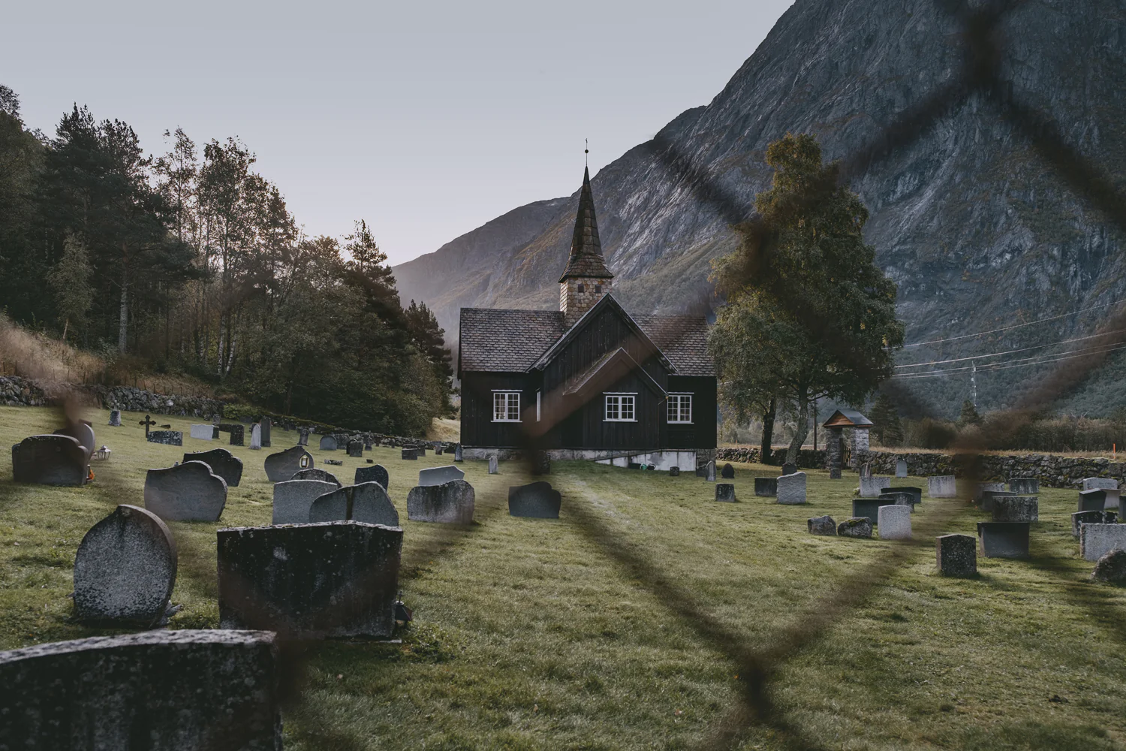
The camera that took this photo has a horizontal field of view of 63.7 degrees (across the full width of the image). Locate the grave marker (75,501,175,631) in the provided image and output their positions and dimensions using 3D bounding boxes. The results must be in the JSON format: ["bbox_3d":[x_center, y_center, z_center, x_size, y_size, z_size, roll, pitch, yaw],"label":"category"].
[{"bbox_3d":[-2.697,1.165,5.600,0.536,0.711,0.130,1,-3,-11],"label":"grave marker"}]

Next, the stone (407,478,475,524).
[{"bbox_3d":[-1.787,1.858,13.400,0.968,0.632,0.200,0,-4,0],"label":"stone"}]

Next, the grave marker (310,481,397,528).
[{"bbox_3d":[-2.695,1.682,11.780,1.135,0.619,0.160,0,-4,0],"label":"grave marker"}]

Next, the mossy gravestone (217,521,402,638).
[{"bbox_3d":[-1.574,1.279,5.687,1.110,0.720,0.175,1,-3,-7],"label":"mossy gravestone"}]

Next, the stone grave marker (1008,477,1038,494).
[{"bbox_3d":[14.231,3.408,28.090,0.896,0.503,0.180,0,-4,0],"label":"stone grave marker"}]

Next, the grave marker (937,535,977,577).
[{"bbox_3d":[5.842,2.666,13.475,0.540,0.610,0.150,1,-3,-5],"label":"grave marker"}]

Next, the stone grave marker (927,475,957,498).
[{"bbox_3d":[11.719,3.440,28.070,0.880,0.680,0.140,1,-3,-5],"label":"stone grave marker"}]

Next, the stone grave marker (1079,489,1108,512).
[{"bbox_3d":[12.899,3.095,22.085,0.597,0.651,0.170,0,-4,0],"label":"stone grave marker"}]

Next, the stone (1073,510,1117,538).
[{"bbox_3d":[10.706,2.994,18.290,0.847,0.556,0.180,0,-4,0],"label":"stone"}]

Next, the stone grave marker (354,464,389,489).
[{"bbox_3d":[-3.630,1.977,17.265,0.630,0.560,0.130,1,-3,-5],"label":"stone grave marker"}]

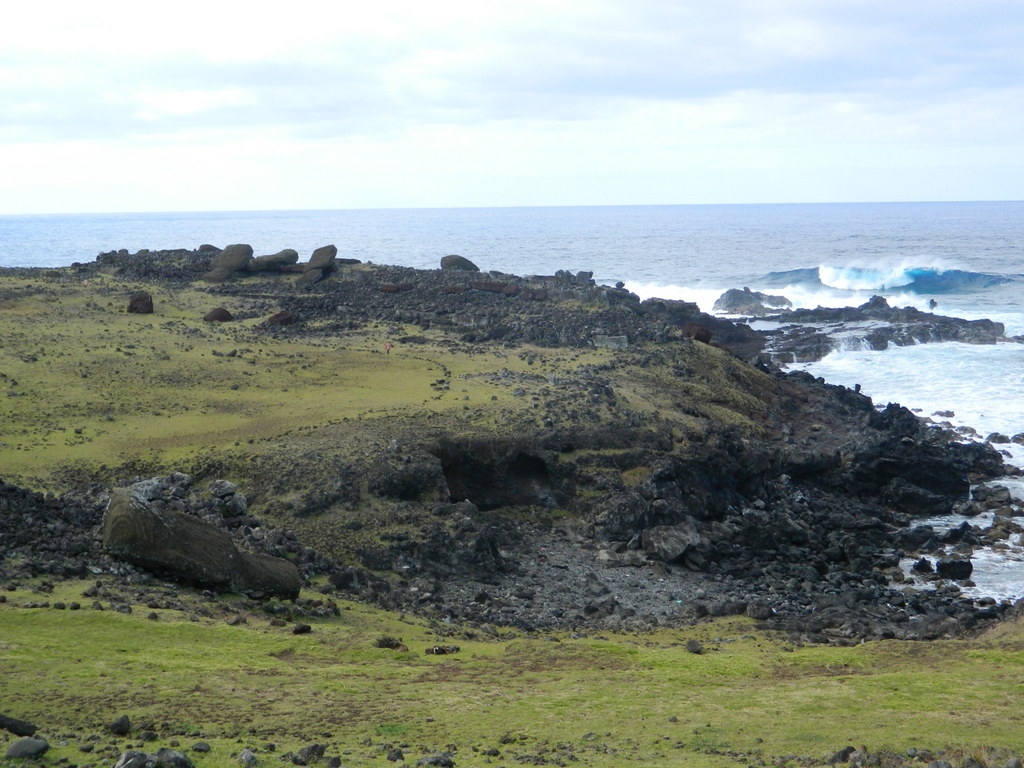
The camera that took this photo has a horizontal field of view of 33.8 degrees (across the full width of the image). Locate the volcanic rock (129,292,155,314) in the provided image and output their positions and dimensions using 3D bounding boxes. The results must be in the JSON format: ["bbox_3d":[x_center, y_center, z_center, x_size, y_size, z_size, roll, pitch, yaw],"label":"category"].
[{"bbox_3d":[-25.791,-5.589,117.062,1.805,1.482,1.715,-2,6,-12],"label":"volcanic rock"}]

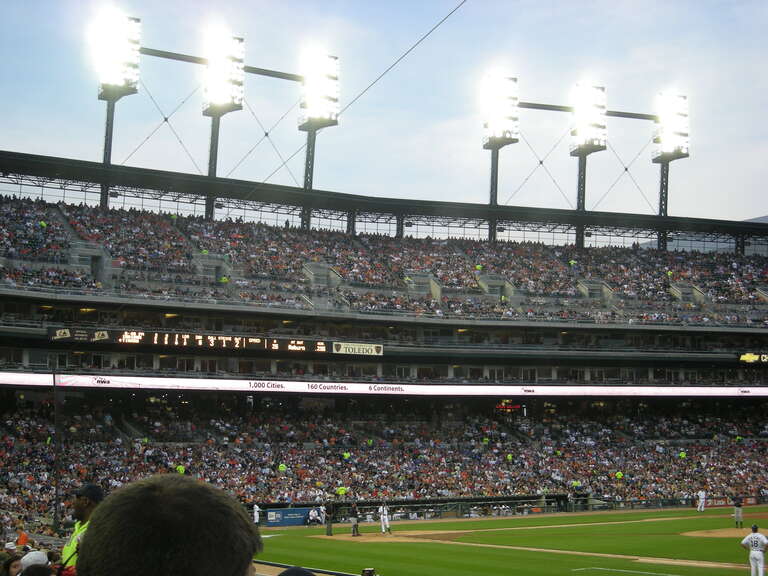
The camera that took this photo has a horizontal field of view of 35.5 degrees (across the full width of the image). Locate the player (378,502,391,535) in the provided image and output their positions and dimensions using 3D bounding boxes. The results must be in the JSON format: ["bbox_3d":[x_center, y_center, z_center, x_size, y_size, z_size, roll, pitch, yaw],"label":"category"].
[{"bbox_3d":[0.043,12.535,65.100,0.660,1.780,0.520,-3,-8,11],"label":"player"}]

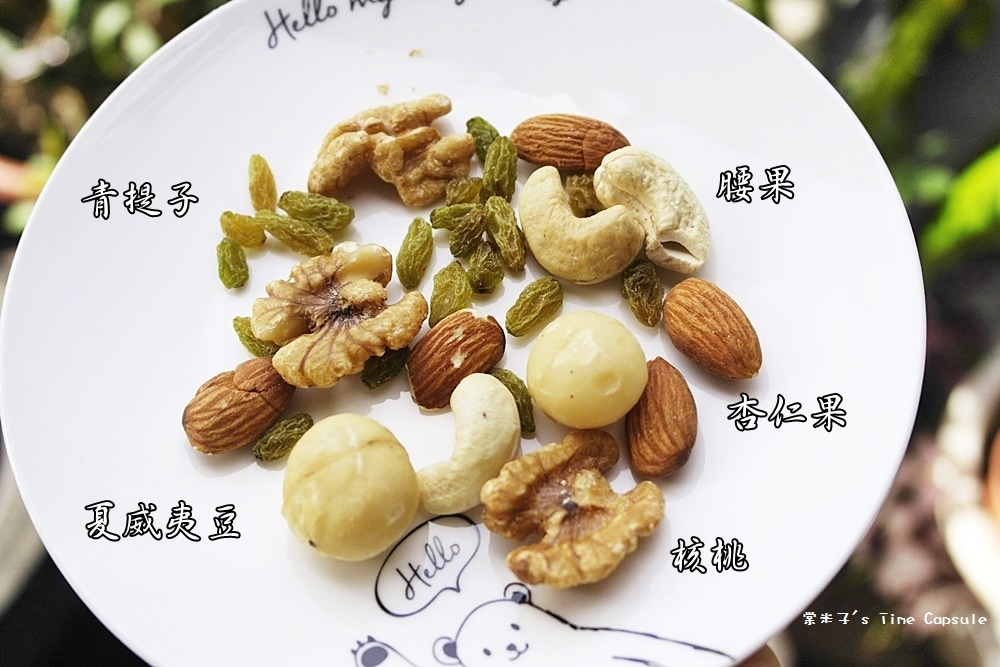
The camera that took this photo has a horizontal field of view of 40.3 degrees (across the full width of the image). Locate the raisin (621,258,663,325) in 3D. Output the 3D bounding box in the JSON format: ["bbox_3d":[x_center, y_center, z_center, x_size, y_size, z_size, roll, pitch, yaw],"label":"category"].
[{"bbox_3d":[0.024,-0.007,0.233,0.007,0.006,0.013,5,63,7],"label":"raisin"}]

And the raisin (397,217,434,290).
[{"bbox_3d":[-0.015,-0.014,0.240,0.006,0.006,0.014,6,63,8],"label":"raisin"}]

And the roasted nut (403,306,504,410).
[{"bbox_3d":[-0.008,0.005,0.249,0.021,0.009,0.014,-41,67,-16],"label":"roasted nut"}]

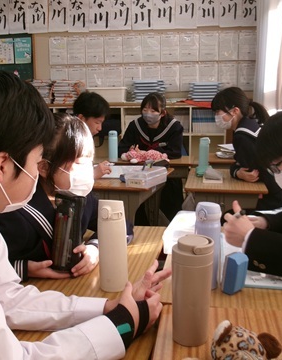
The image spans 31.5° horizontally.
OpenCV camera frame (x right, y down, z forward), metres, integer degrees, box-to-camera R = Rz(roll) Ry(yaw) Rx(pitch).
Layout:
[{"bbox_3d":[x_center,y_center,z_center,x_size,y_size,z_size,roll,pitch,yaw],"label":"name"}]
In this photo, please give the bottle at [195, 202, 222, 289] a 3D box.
[{"bbox_3d":[0.165,0.161,1.220,0.065,0.209,0.070,0,11,0],"label":"bottle"}]

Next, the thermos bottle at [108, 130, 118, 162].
[{"bbox_3d":[-0.185,-0.221,3.273,0.063,0.197,0.063,0,11,0],"label":"thermos bottle"}]

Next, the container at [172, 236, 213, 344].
[{"bbox_3d":[0.101,0.214,0.966,0.077,0.197,0.077,0,11,0],"label":"container"}]

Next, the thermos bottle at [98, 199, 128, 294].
[{"bbox_3d":[-0.068,0.157,1.209,0.066,0.217,0.070,0,11,0],"label":"thermos bottle"}]

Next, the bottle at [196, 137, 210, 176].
[{"bbox_3d":[0.349,-0.132,2.797,0.065,0.206,0.065,0,11,0],"label":"bottle"}]

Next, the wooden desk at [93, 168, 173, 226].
[{"bbox_3d":[-0.078,0.328,2.785,0.400,0.700,0.600,3,11,15],"label":"wooden desk"}]

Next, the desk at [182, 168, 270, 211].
[{"bbox_3d":[0.436,0.338,2.749,0.400,0.700,0.600,1,11,5],"label":"desk"}]

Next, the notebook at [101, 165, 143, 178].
[{"bbox_3d":[-0.107,-0.049,2.885,0.260,0.004,0.360,3,11,15],"label":"notebook"}]

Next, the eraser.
[{"bbox_3d":[0.227,0.222,1.211,0.050,0.092,0.042,-5,15,-43],"label":"eraser"}]

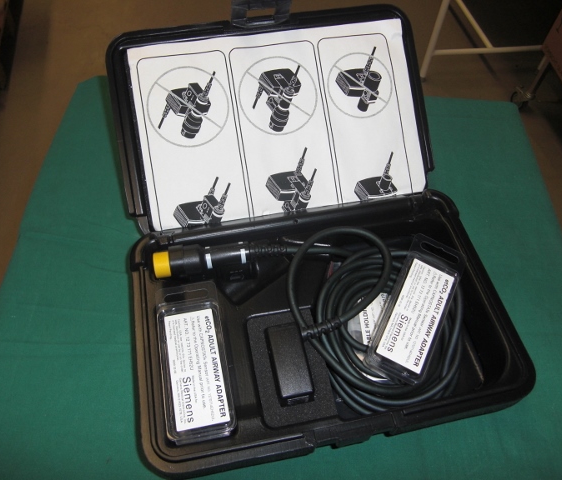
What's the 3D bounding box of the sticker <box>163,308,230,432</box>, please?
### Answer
[{"bbox_3d":[-0.054,0.081,0.333,0.032,0.001,0.077,-8,56,-11],"label":"sticker"}]

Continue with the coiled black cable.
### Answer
[{"bbox_3d":[0.073,0.052,0.391,0.129,0.030,0.146,-8,56,-10],"label":"coiled black cable"}]

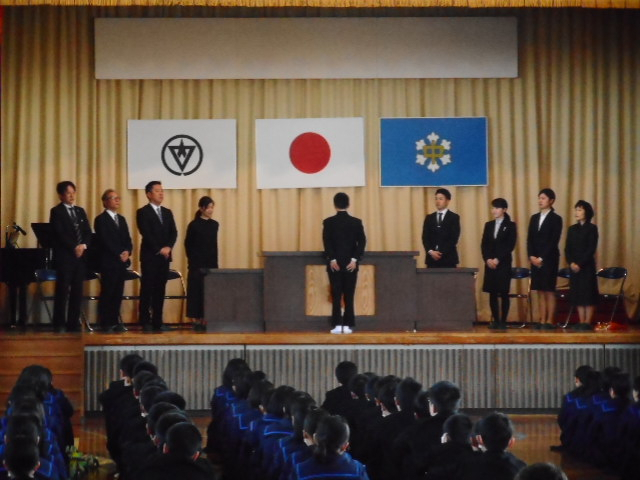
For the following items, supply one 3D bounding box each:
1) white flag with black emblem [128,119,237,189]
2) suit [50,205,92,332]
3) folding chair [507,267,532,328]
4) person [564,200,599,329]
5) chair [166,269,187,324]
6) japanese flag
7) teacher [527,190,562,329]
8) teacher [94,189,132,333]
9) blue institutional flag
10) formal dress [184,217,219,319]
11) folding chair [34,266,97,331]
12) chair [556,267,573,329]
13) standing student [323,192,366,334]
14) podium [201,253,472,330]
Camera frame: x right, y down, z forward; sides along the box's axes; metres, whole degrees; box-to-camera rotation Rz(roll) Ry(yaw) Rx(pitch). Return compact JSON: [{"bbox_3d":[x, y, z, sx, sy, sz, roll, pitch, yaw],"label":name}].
[{"bbox_3d":[-1.735,-1.085,35.700,1.360,0.880,0.030,0,0,0],"label":"white flag with black emblem"},{"bbox_3d":[-2.949,0.314,33.500,0.480,1.504,0.300,0,0,-30],"label":"suit"},{"bbox_3d":[2.295,0.701,33.900,0.450,0.750,0.460,0,0,14],"label":"folding chair"},{"bbox_3d":[3.177,0.307,34.300,0.440,1.571,0.320,0,0,38],"label":"person"},{"bbox_3d":[-1.768,0.711,33.800,0.450,0.750,0.460,0,0,-25],"label":"chair"},{"bbox_3d":[-0.115,-1.101,36.000,1.370,0.891,0.040,0,0,0],"label":"japanese flag"},{"bbox_3d":[2.657,0.226,33.400,0.460,1.660,0.310,0,0,30],"label":"teacher"},{"bbox_3d":[-2.424,0.245,33.200,0.510,1.680,0.340,0,0,-42],"label":"teacher"},{"bbox_3d":[1.447,-1.113,35.800,1.355,0.880,0.030,0,0,0],"label":"blue institutional flag"},{"bbox_3d":[-1.427,0.339,34.200,0.420,1.209,0.300,0,0,-45],"label":"formal dress"},{"bbox_3d":[-3.083,0.717,33.800,0.450,0.750,0.460,0,0,-30],"label":"folding chair"},{"bbox_3d":[2.967,0.719,34.900,0.460,0.759,0.480,0,0,25],"label":"chair"},{"bbox_3d":[0.287,0.271,33.100,0.500,1.653,0.320,0,0,0],"label":"standing student"},{"bbox_3d":[0.241,0.626,34.200,3.320,0.962,0.700,0,0,0],"label":"podium"}]

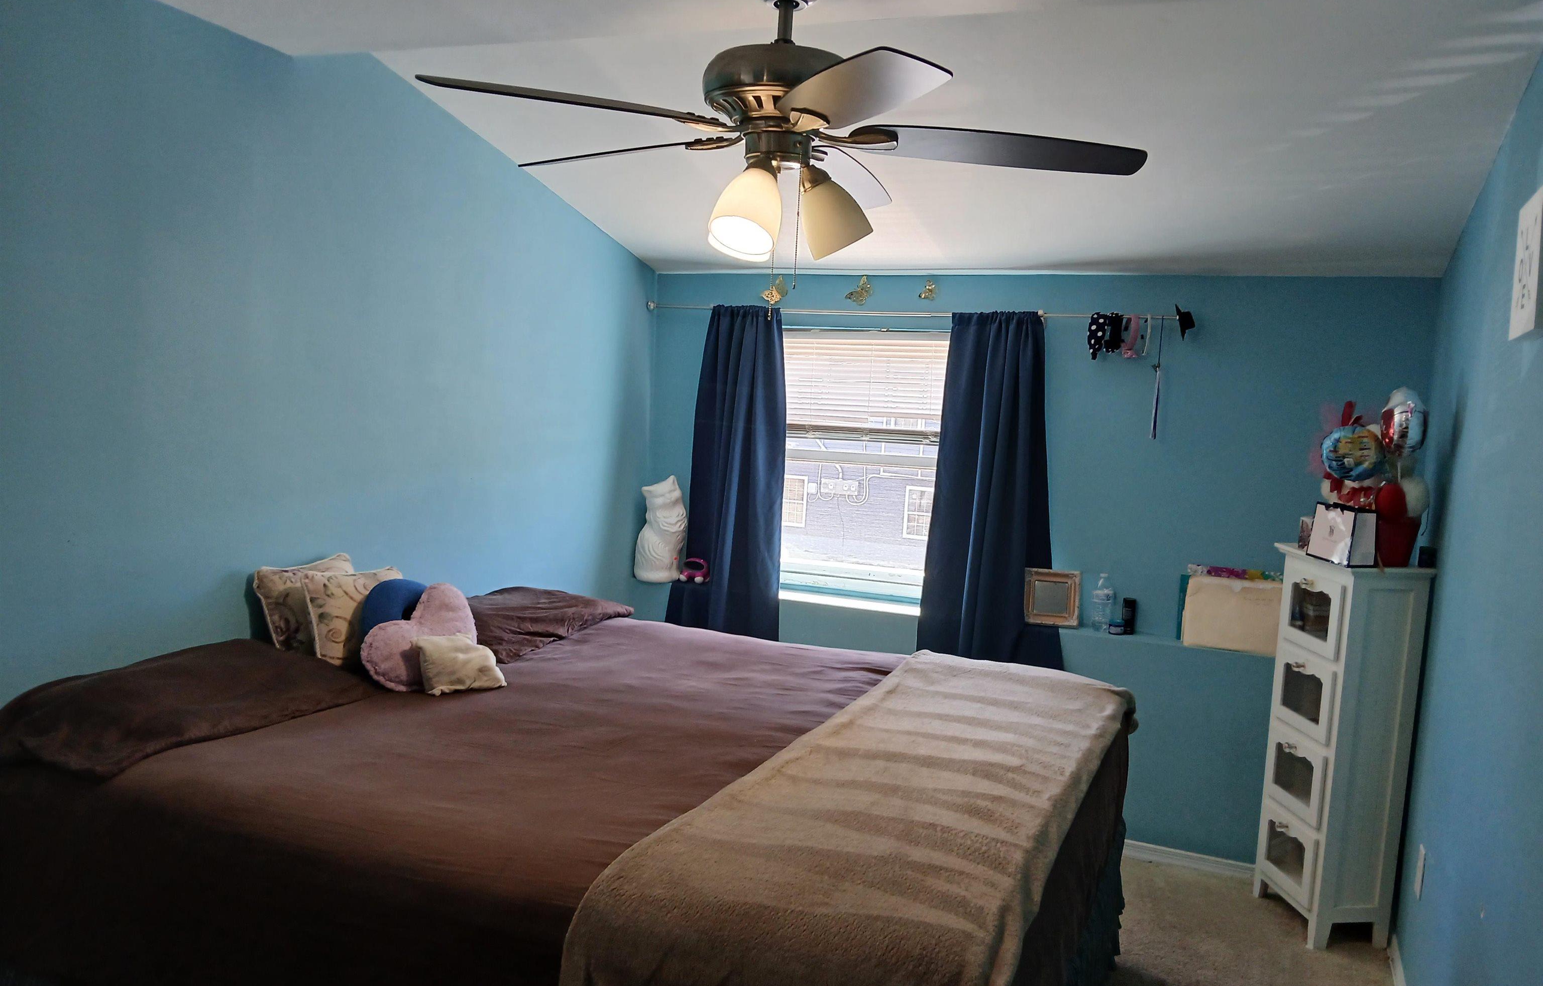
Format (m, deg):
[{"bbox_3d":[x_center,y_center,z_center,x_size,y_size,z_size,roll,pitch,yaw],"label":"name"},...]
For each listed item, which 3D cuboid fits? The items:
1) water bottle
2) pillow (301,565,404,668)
[{"bbox_3d":[1.130,0.374,3.938,0.066,0.200,0.066,5,5,24],"label":"water bottle"},{"bbox_3d":[-1.065,0.329,3.037,0.120,0.280,0.330,-15,-6,30],"label":"pillow"}]

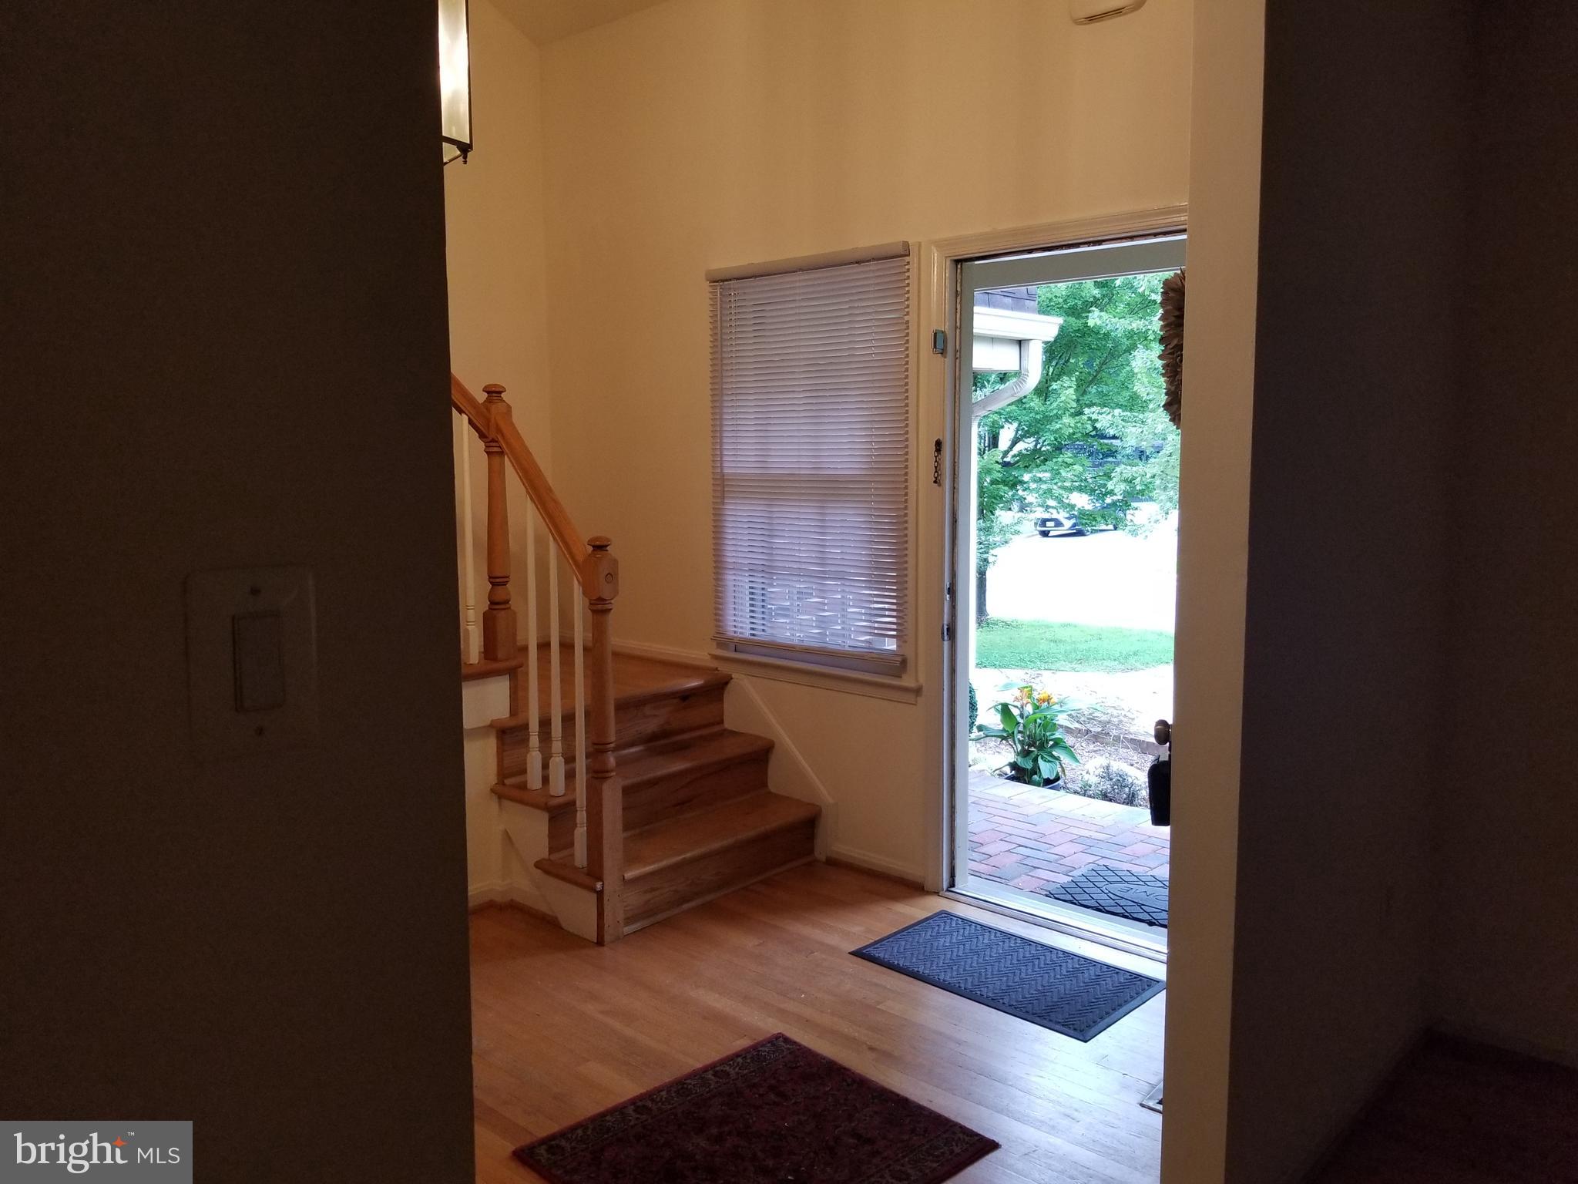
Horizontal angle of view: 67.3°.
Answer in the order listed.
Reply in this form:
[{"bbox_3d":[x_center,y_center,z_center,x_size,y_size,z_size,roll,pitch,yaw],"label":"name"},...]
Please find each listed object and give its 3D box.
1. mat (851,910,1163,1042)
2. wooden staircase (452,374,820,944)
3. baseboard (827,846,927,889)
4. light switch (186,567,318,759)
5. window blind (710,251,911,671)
[{"bbox_3d":[0.605,1.046,3.311,0.763,0.010,0.457,5,8,42],"label":"mat"},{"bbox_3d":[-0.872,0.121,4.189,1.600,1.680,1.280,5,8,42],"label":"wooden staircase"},{"bbox_3d":[0.283,0.935,4.046,0.420,0.082,0.022,5,8,42],"label":"baseboard"},{"bbox_3d":[-0.367,0.048,0.811,0.010,0.131,0.087,5,8,42],"label":"light switch"},{"bbox_3d":[0.035,-0.465,4.112,0.920,1.360,0.040,5,8,42],"label":"window blind"}]

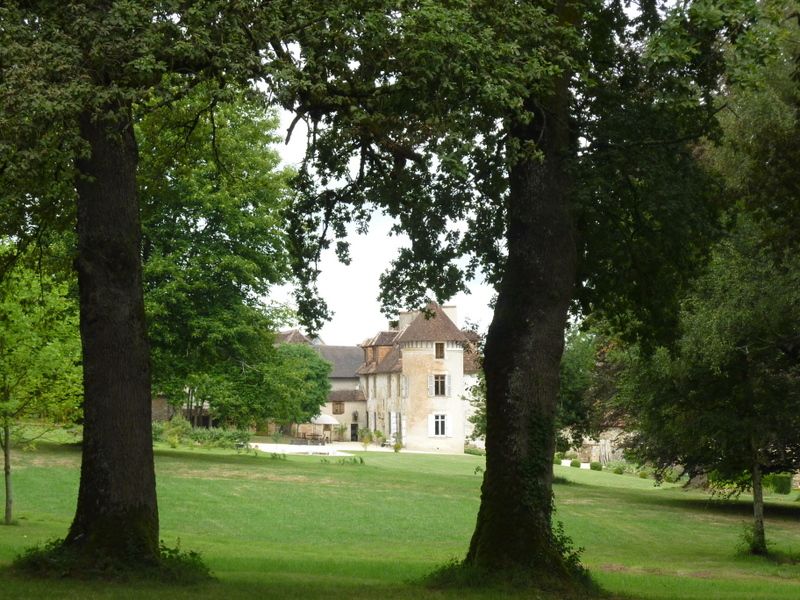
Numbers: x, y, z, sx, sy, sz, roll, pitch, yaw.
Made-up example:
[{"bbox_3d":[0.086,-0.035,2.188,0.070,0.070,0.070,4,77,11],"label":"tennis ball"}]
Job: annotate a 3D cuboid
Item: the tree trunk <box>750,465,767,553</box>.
[{"bbox_3d":[5.084,2.957,29.500,0.227,1.305,0.220,0,-3,0],"label":"tree trunk"}]

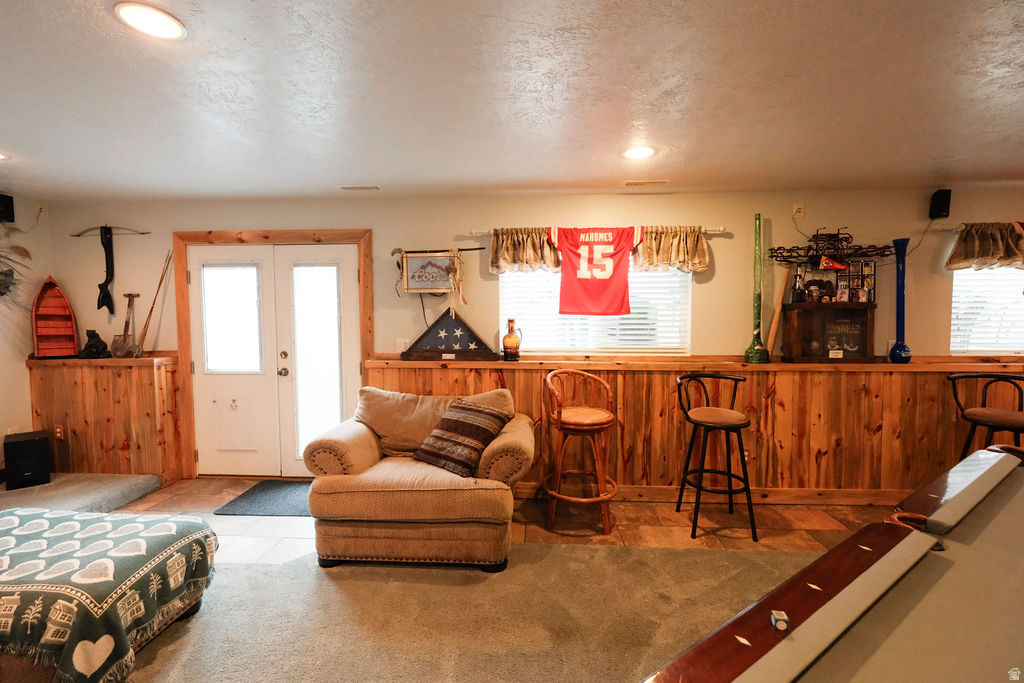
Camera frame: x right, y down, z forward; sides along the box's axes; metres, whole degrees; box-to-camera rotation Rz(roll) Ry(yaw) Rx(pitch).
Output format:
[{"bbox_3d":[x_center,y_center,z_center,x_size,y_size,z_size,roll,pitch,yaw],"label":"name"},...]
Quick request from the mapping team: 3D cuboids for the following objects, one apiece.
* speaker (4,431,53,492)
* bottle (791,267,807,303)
[{"bbox_3d":[-3.837,0.934,3.387,0.310,0.370,0.230,3,4,43],"label":"speaker"},{"bbox_3d":[2.215,-0.441,3.299,0.092,0.285,0.090,0,3,3],"label":"bottle"}]

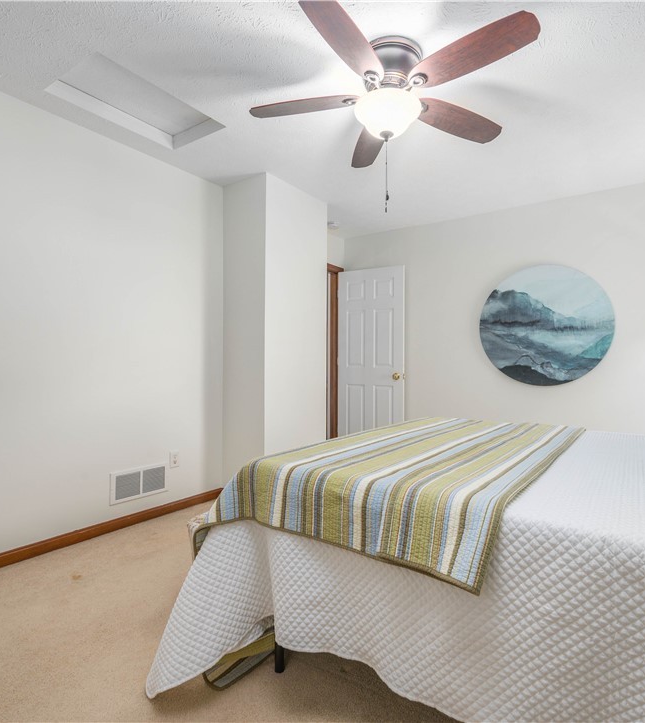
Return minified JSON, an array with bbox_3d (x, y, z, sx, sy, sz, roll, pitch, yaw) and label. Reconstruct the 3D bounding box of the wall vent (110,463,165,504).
[{"bbox_3d":[-1.192,0.802,2.786,0.015,0.200,0.410,1,0,36],"label":"wall vent"}]

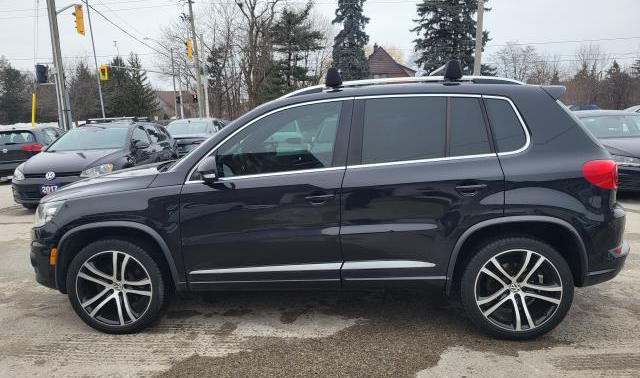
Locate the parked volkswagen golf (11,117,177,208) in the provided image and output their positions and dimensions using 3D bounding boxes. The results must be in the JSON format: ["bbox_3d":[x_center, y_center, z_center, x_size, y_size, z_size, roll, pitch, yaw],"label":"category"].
[{"bbox_3d":[-4.128,-0.620,9.560,1.800,1.510,4.500,-2,9,0],"label":"parked volkswagen golf"}]

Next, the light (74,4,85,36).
[{"bbox_3d":[-10.015,-7.031,20.000,0.360,1.130,0.500,1,9,19],"label":"light"}]

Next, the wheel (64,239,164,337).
[{"bbox_3d":[-1.361,0.648,3.315,0.680,0.680,0.240,-1,9,6],"label":"wheel"}]

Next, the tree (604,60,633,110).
[{"bbox_3d":[28.556,-9.470,46.445,2.800,5.920,2.800,-2,9,0],"label":"tree"}]

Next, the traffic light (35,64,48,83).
[{"bbox_3d":[-10.979,-4.546,18.971,0.380,0.730,0.300,2,10,20],"label":"traffic light"}]

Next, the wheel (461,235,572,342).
[{"bbox_3d":[1.232,0.606,3.071,0.680,0.680,0.250,-1,9,5],"label":"wheel"}]

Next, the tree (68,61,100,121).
[{"bbox_3d":[-22.696,-8.878,47.086,3.300,7.020,3.300,-2,9,0],"label":"tree"}]

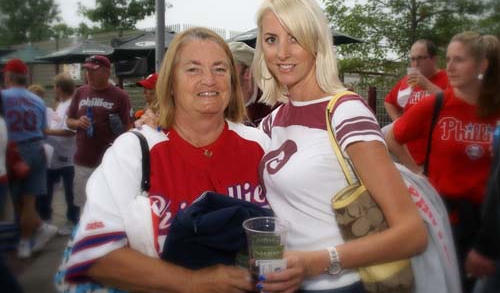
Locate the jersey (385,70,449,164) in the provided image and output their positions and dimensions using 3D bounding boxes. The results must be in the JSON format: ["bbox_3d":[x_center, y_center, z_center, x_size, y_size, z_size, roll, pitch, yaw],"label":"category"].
[{"bbox_3d":[1.087,-0.145,3.120,0.540,0.670,0.320,6,8,41],"label":"jersey"}]

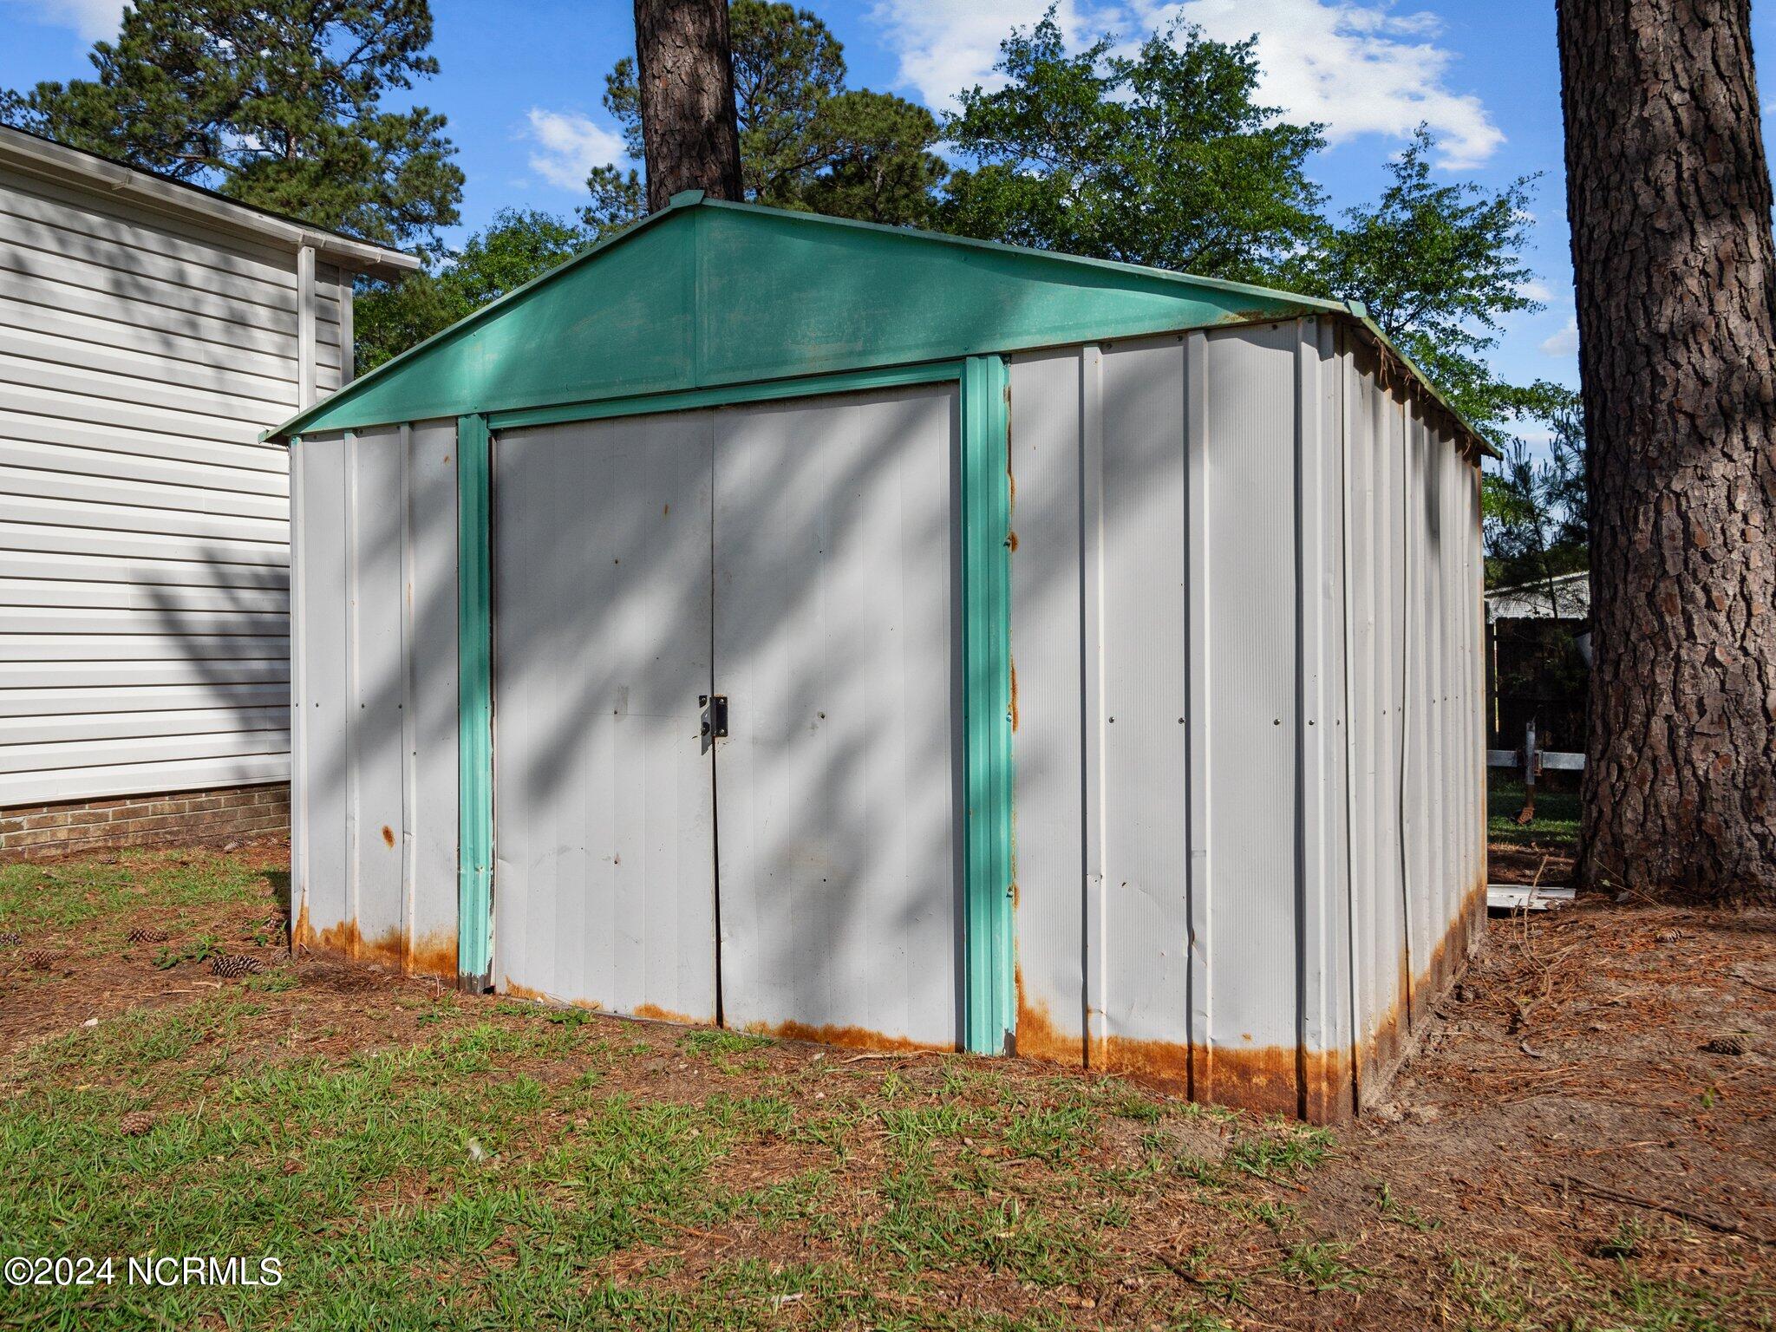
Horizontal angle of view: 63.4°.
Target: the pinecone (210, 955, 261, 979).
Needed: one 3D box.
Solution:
[{"bbox_3d":[-1.837,0.845,4.051,0.135,0.060,0.065,0,1,-6],"label":"pinecone"}]

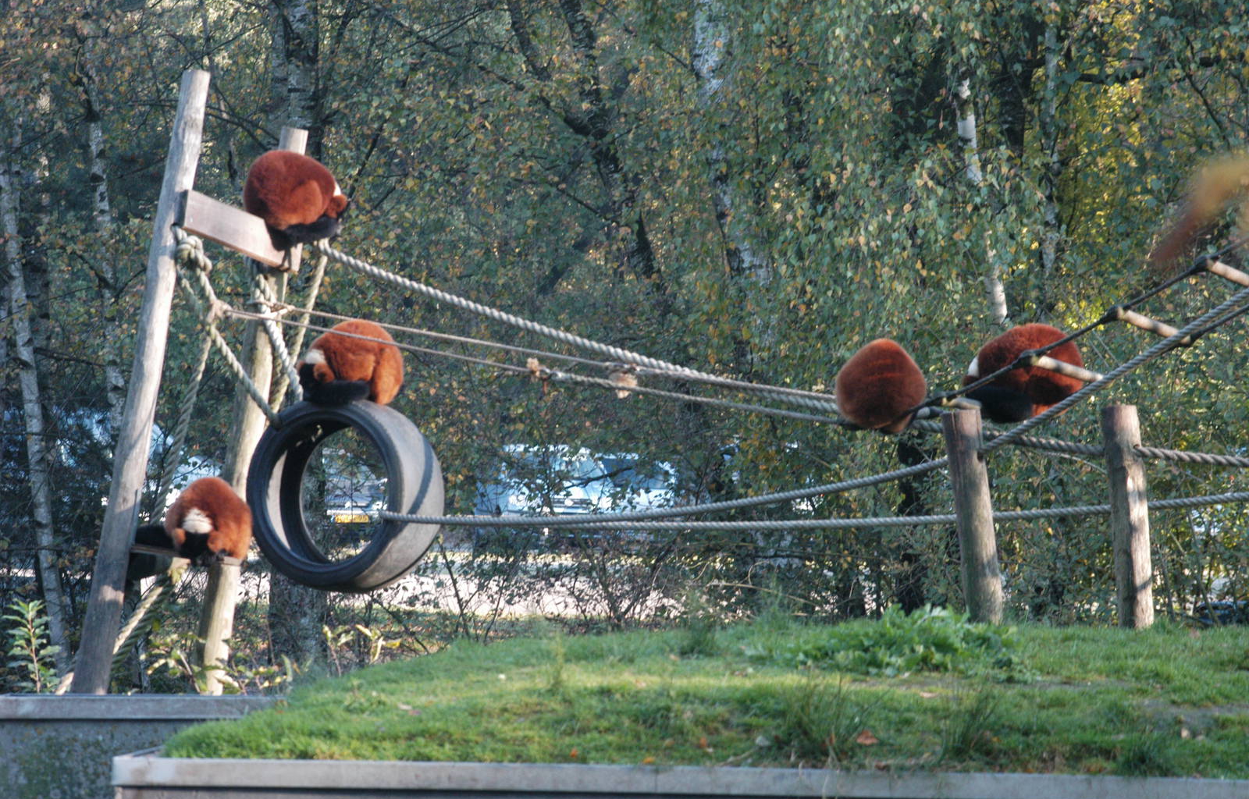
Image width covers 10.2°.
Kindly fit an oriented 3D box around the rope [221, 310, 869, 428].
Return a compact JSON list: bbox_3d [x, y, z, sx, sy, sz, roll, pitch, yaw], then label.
[{"bbox_3d":[-0.287,-0.098,23.450,2.140,0.060,0.040,10,0,0],"label":"rope"}]

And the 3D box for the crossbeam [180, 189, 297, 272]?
[{"bbox_3d":[-1.265,-0.554,23.000,0.042,0.118,0.610,1,-12,36],"label":"crossbeam"}]

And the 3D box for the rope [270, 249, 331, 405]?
[{"bbox_3d":[-1.079,-0.233,23.250,0.036,0.548,0.036,11,13,-36],"label":"rope"}]

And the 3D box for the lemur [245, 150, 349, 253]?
[{"bbox_3d":[-1.119,-0.676,23.900,0.360,0.350,0.280,1,-1,-6],"label":"lemur"}]

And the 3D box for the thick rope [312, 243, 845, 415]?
[{"bbox_3d":[-0.157,-0.213,22.775,1.985,0.085,0.040,17,7,25],"label":"thick rope"}]

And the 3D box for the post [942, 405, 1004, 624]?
[{"bbox_3d":[1.166,0.411,23.400,0.125,0.760,0.125,-6,0,0],"label":"post"}]

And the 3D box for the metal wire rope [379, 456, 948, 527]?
[{"bbox_3d":[0.134,0.335,23.500,1.920,0.120,0.050,-6,0,0],"label":"metal wire rope"}]

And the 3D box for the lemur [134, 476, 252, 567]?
[{"bbox_3d":[-1.414,0.400,22.950,0.340,0.300,0.320,0,-1,14],"label":"lemur"}]

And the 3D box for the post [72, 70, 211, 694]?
[{"bbox_3d":[-1.616,-0.038,23.500,0.125,2.168,0.125,10,0,0],"label":"post"}]

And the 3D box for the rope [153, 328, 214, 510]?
[{"bbox_3d":[-1.448,0.071,22.910,0.036,0.602,0.036,9,14,-37],"label":"rope"}]

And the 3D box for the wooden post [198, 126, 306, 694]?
[{"bbox_3d":[-1.233,0.044,23.250,0.097,1.895,0.097,8,0,34],"label":"wooden post"}]

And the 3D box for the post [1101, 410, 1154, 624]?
[{"bbox_3d":[1.709,0.413,23.700,0.123,0.794,0.123,-4,0,0],"label":"post"}]

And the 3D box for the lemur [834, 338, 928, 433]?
[{"bbox_3d":[0.815,-0.045,22.200,0.285,0.300,0.320,0,-1,12],"label":"lemur"}]

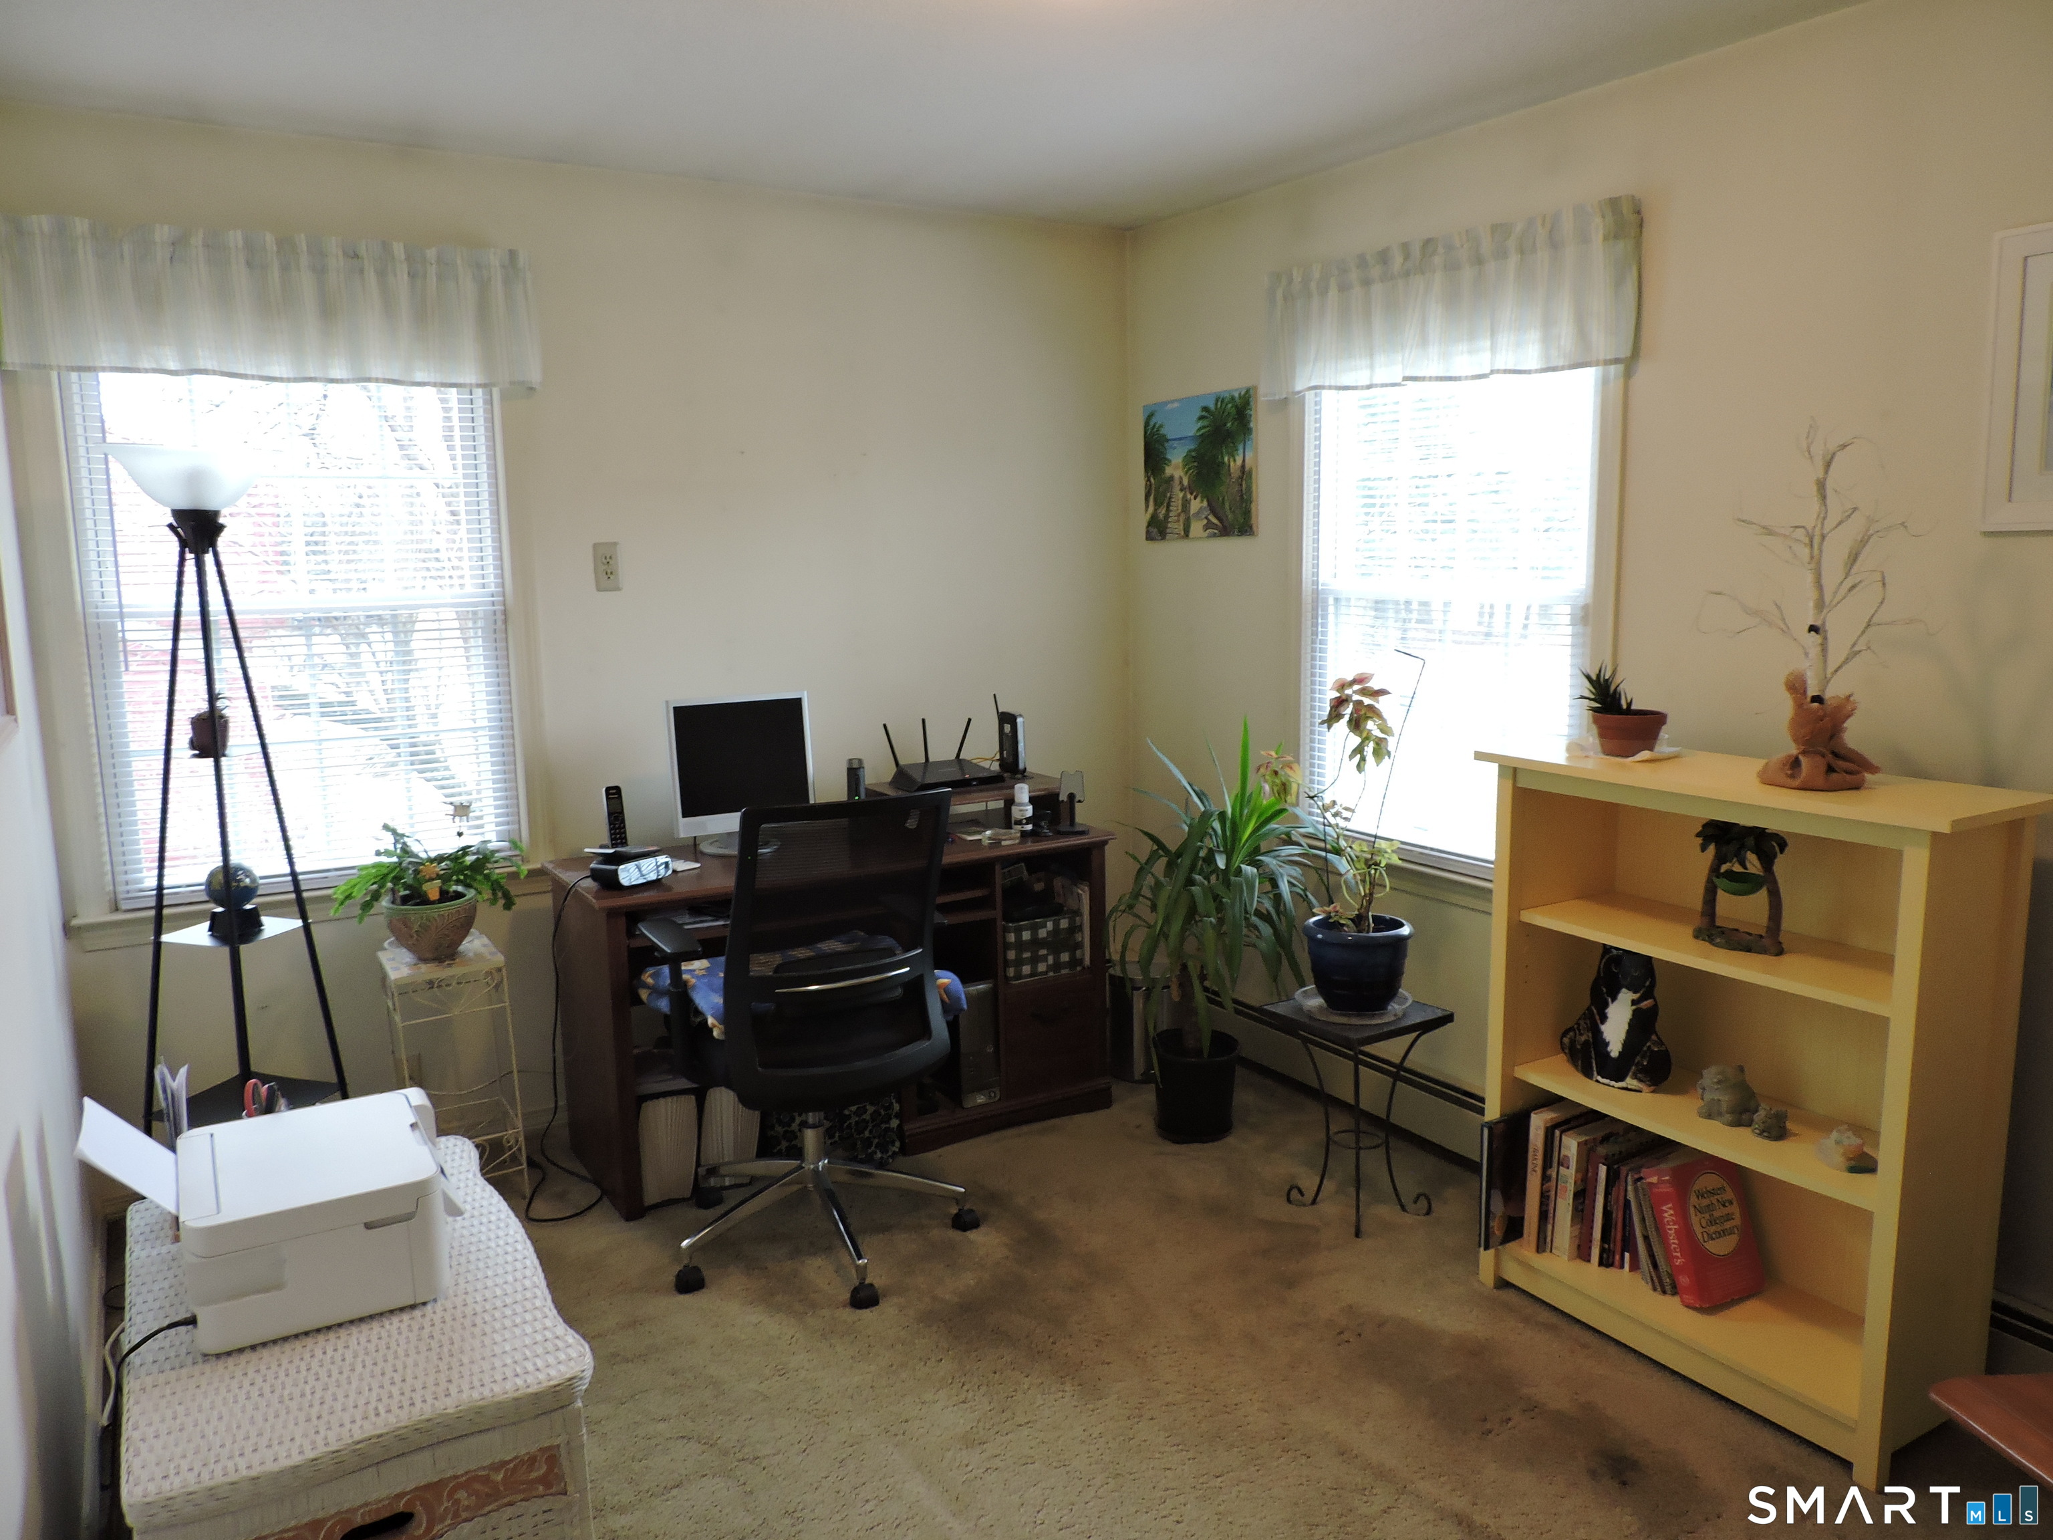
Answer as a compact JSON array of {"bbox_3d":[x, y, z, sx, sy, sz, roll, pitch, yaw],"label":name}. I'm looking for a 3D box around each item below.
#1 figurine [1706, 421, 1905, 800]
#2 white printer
[{"bbox_3d":[1.289,-0.271,2.351,0.360,0.591,0.280,4,10,28],"label":"figurine"},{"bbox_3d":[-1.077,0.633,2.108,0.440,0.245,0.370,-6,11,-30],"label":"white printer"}]

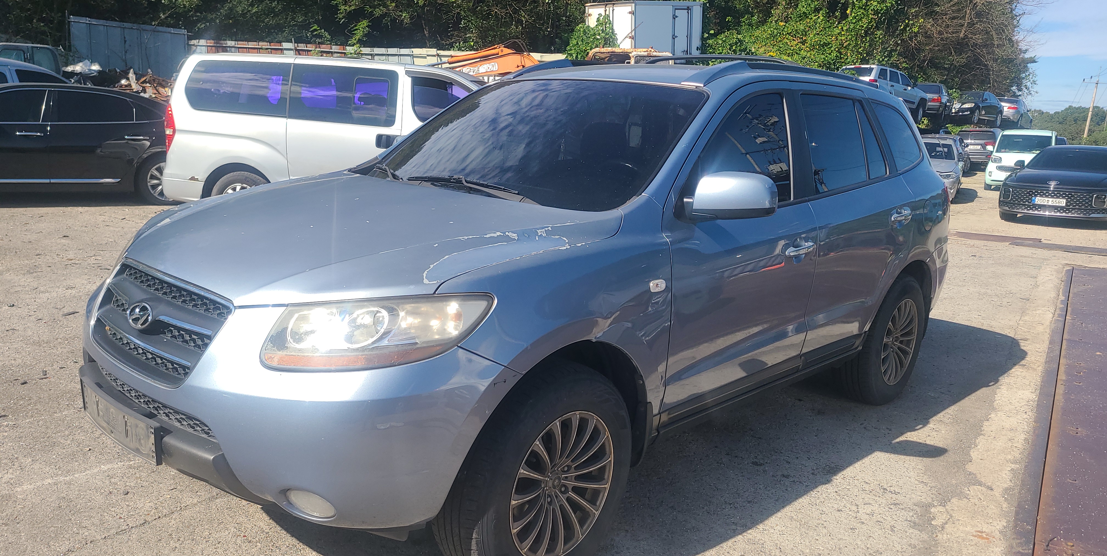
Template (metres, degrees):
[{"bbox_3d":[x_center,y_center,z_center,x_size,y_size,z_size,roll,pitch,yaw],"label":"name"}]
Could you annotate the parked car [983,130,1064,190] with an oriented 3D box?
[{"bbox_3d":[13.380,-3.314,23.607,1.595,1.700,3.600,10,13,31],"label":"parked car"}]

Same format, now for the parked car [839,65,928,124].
[{"bbox_3d":[11.937,-6.686,30.250,4.630,1.740,1.840,-4,14,-43],"label":"parked car"}]

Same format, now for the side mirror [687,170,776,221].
[{"bbox_3d":[0.611,-0.285,2.840,0.245,0.170,0.140,13,15,41],"label":"side mirror"}]

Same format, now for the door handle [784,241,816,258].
[{"bbox_3d":[0.991,-0.117,3.369,0.055,0.050,0.240,13,15,41],"label":"door handle"}]

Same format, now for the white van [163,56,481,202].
[{"bbox_3d":[-1.604,-1.407,9.303,5.120,1.925,1.920,5,11,10],"label":"white van"}]

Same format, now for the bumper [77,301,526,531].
[{"bbox_3d":[-1.020,0.306,2.669,1.850,0.640,0.740,14,16,41],"label":"bumper"}]

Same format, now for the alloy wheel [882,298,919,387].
[{"bbox_3d":[1.800,0.330,4.543,0.200,0.472,0.472,13,15,41],"label":"alloy wheel"}]

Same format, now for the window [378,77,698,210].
[{"bbox_3d":[-0.153,-0.564,3.390,1.480,0.150,0.980,14,48,41],"label":"window"}]

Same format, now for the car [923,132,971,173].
[{"bbox_3d":[15.242,-4.920,32.533,1.800,1.500,4.350,10,13,30],"label":"car"}]

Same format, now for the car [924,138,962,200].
[{"bbox_3d":[8.140,-2.490,18.640,1.820,1.440,4.650,9,13,26],"label":"car"}]

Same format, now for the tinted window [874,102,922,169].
[{"bbox_3d":[1.801,-0.731,4.305,0.090,0.350,0.640,-7,1,37],"label":"tinted window"}]

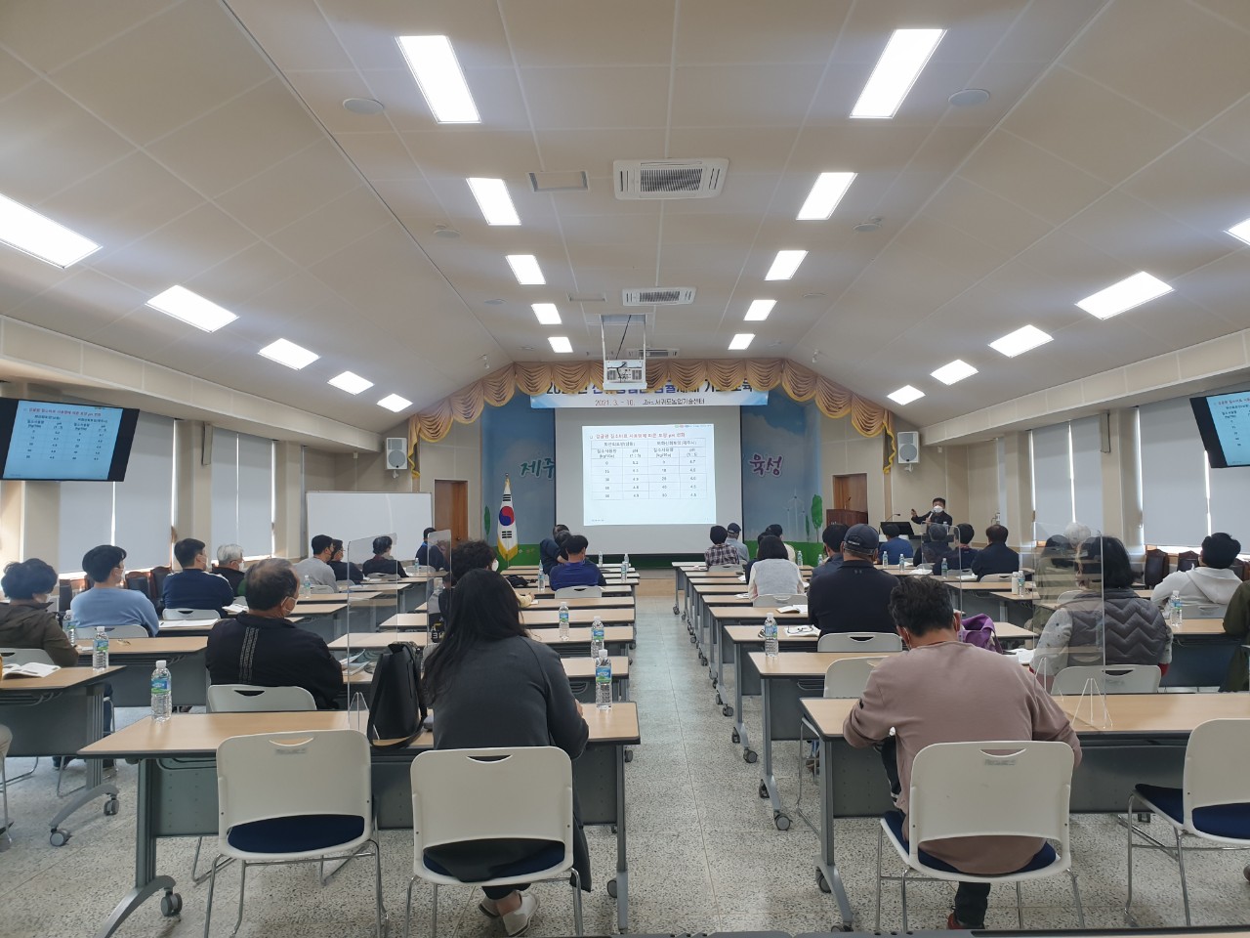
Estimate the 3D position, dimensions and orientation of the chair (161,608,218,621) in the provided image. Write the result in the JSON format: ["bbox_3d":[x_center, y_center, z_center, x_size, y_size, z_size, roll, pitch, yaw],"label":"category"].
[{"bbox_3d":[-3.296,1.480,7.473,0.520,0.800,0.550,-1,-3,10],"label":"chair"}]

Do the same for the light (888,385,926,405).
[{"bbox_3d":[4.767,-1.234,15.920,0.320,0.060,1.270,30,-2,2],"label":"light"}]

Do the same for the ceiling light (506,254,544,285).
[{"bbox_3d":[-1.172,-2.385,11.218,0.320,0.060,1.280,-1,-3,1],"label":"ceiling light"}]

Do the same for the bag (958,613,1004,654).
[{"bbox_3d":[1.735,0.816,4.640,0.290,0.230,0.170,-1,-3,1],"label":"bag"}]

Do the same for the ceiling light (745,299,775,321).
[{"bbox_3d":[1.954,-2.313,13.638,0.320,0.060,1.280,-1,-3,1],"label":"ceiling light"}]

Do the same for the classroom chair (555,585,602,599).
[{"bbox_3d":[-0.415,1.516,9.098,0.530,0.790,0.540,-1,-3,1],"label":"classroom chair"}]

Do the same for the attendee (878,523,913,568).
[{"bbox_3d":[3.689,1.391,12.903,0.510,1.291,0.750,0,-3,-9],"label":"attendee"}]

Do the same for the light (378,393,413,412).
[{"bbox_3d":[-3.891,-1.107,15.883,0.320,0.080,1.285,-28,-3,-1],"label":"light"}]

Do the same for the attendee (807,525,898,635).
[{"bbox_3d":[1.318,1.004,5.361,0.570,1.377,0.750,-1,-3,1],"label":"attendee"}]

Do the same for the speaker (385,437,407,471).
[{"bbox_3d":[-4.004,-0.266,16.506,0.360,0.550,0.340,-1,-3,-6],"label":"speaker"}]

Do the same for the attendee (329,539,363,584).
[{"bbox_3d":[-3.204,1.419,10.701,0.540,1.238,0.750,-2,-3,13],"label":"attendee"}]

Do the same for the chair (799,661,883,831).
[{"bbox_3d":[1.131,1.242,4.328,0.540,0.790,0.540,-1,-3,-6],"label":"chair"}]

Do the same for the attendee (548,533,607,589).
[{"bbox_3d":[-0.478,1.307,9.377,0.550,1.286,0.750,0,-3,-3],"label":"attendee"}]

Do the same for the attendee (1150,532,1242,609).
[{"bbox_3d":[3.852,1.080,6.469,0.620,1.270,0.760,-1,-3,-5],"label":"attendee"}]

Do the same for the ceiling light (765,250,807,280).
[{"bbox_3d":[1.889,-2.397,11.033,0.320,0.060,1.270,-1,-3,1],"label":"ceiling light"}]

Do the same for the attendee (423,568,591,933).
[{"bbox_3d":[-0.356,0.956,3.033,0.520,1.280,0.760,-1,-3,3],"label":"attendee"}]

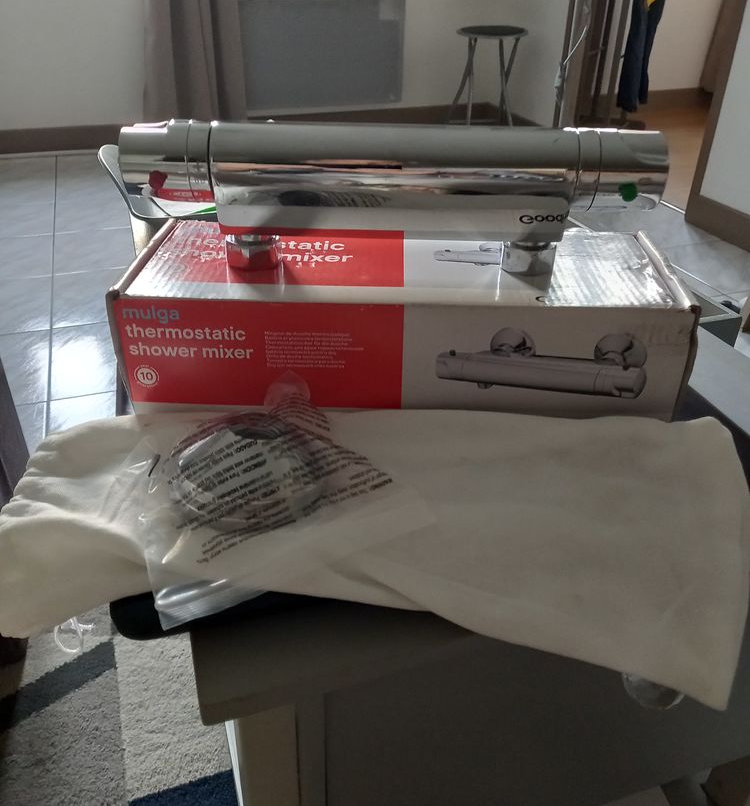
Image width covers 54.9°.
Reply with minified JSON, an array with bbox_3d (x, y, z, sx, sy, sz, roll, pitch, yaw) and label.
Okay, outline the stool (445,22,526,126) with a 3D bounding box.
[{"bbox_3d":[0.500,-1.394,3.195,0.310,0.462,0.320,-1,32,-3],"label":"stool"}]

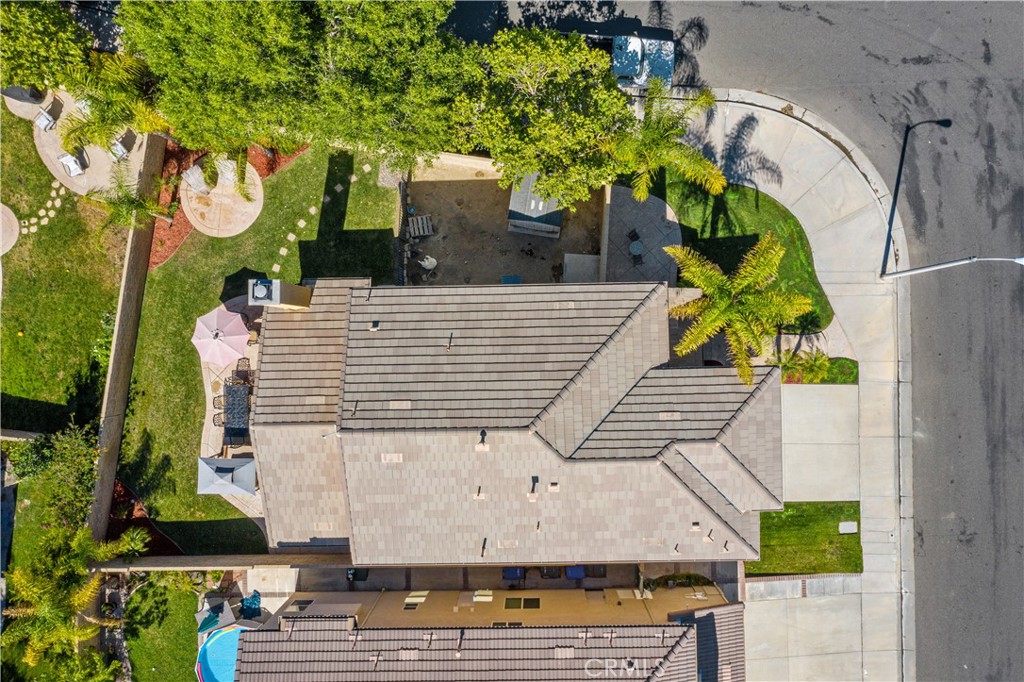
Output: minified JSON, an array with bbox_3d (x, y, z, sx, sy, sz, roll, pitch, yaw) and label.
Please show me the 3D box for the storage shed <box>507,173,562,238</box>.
[{"bbox_3d":[1.032,-5.623,32.893,2.200,2.250,2.250,8,90,3],"label":"storage shed"}]

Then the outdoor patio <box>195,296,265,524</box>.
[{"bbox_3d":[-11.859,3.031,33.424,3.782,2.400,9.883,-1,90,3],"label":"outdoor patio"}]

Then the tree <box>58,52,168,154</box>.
[{"bbox_3d":[-15.103,-9.045,32.095,3.995,5.500,3.704,-1,90,3],"label":"tree"}]

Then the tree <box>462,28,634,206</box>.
[{"bbox_3d":[1.400,-8.138,30.408,6.266,7.200,6.484,-1,90,3],"label":"tree"}]

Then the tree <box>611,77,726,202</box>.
[{"bbox_3d":[5.624,-7.074,30.391,4.027,6.800,4.374,-1,90,3],"label":"tree"}]

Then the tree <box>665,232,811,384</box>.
[{"bbox_3d":[7.957,-1.116,30.144,5.032,7.000,5.239,-1,90,3],"label":"tree"}]

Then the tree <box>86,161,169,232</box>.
[{"bbox_3d":[-15.327,-5.775,32.891,3.129,3.900,2.748,-1,90,3],"label":"tree"}]

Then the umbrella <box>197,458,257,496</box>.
[{"bbox_3d":[-11.638,5.547,33.401,2.412,2.400,1.527,-1,90,3],"label":"umbrella"}]

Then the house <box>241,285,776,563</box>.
[{"bbox_3d":[0.332,3.035,31.208,20.208,5.600,11.305,-1,90,3],"label":"house"}]

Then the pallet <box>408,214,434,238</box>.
[{"bbox_3d":[-3.877,-4.928,34.193,0.979,0.140,0.855,-10,89,3],"label":"pallet"}]

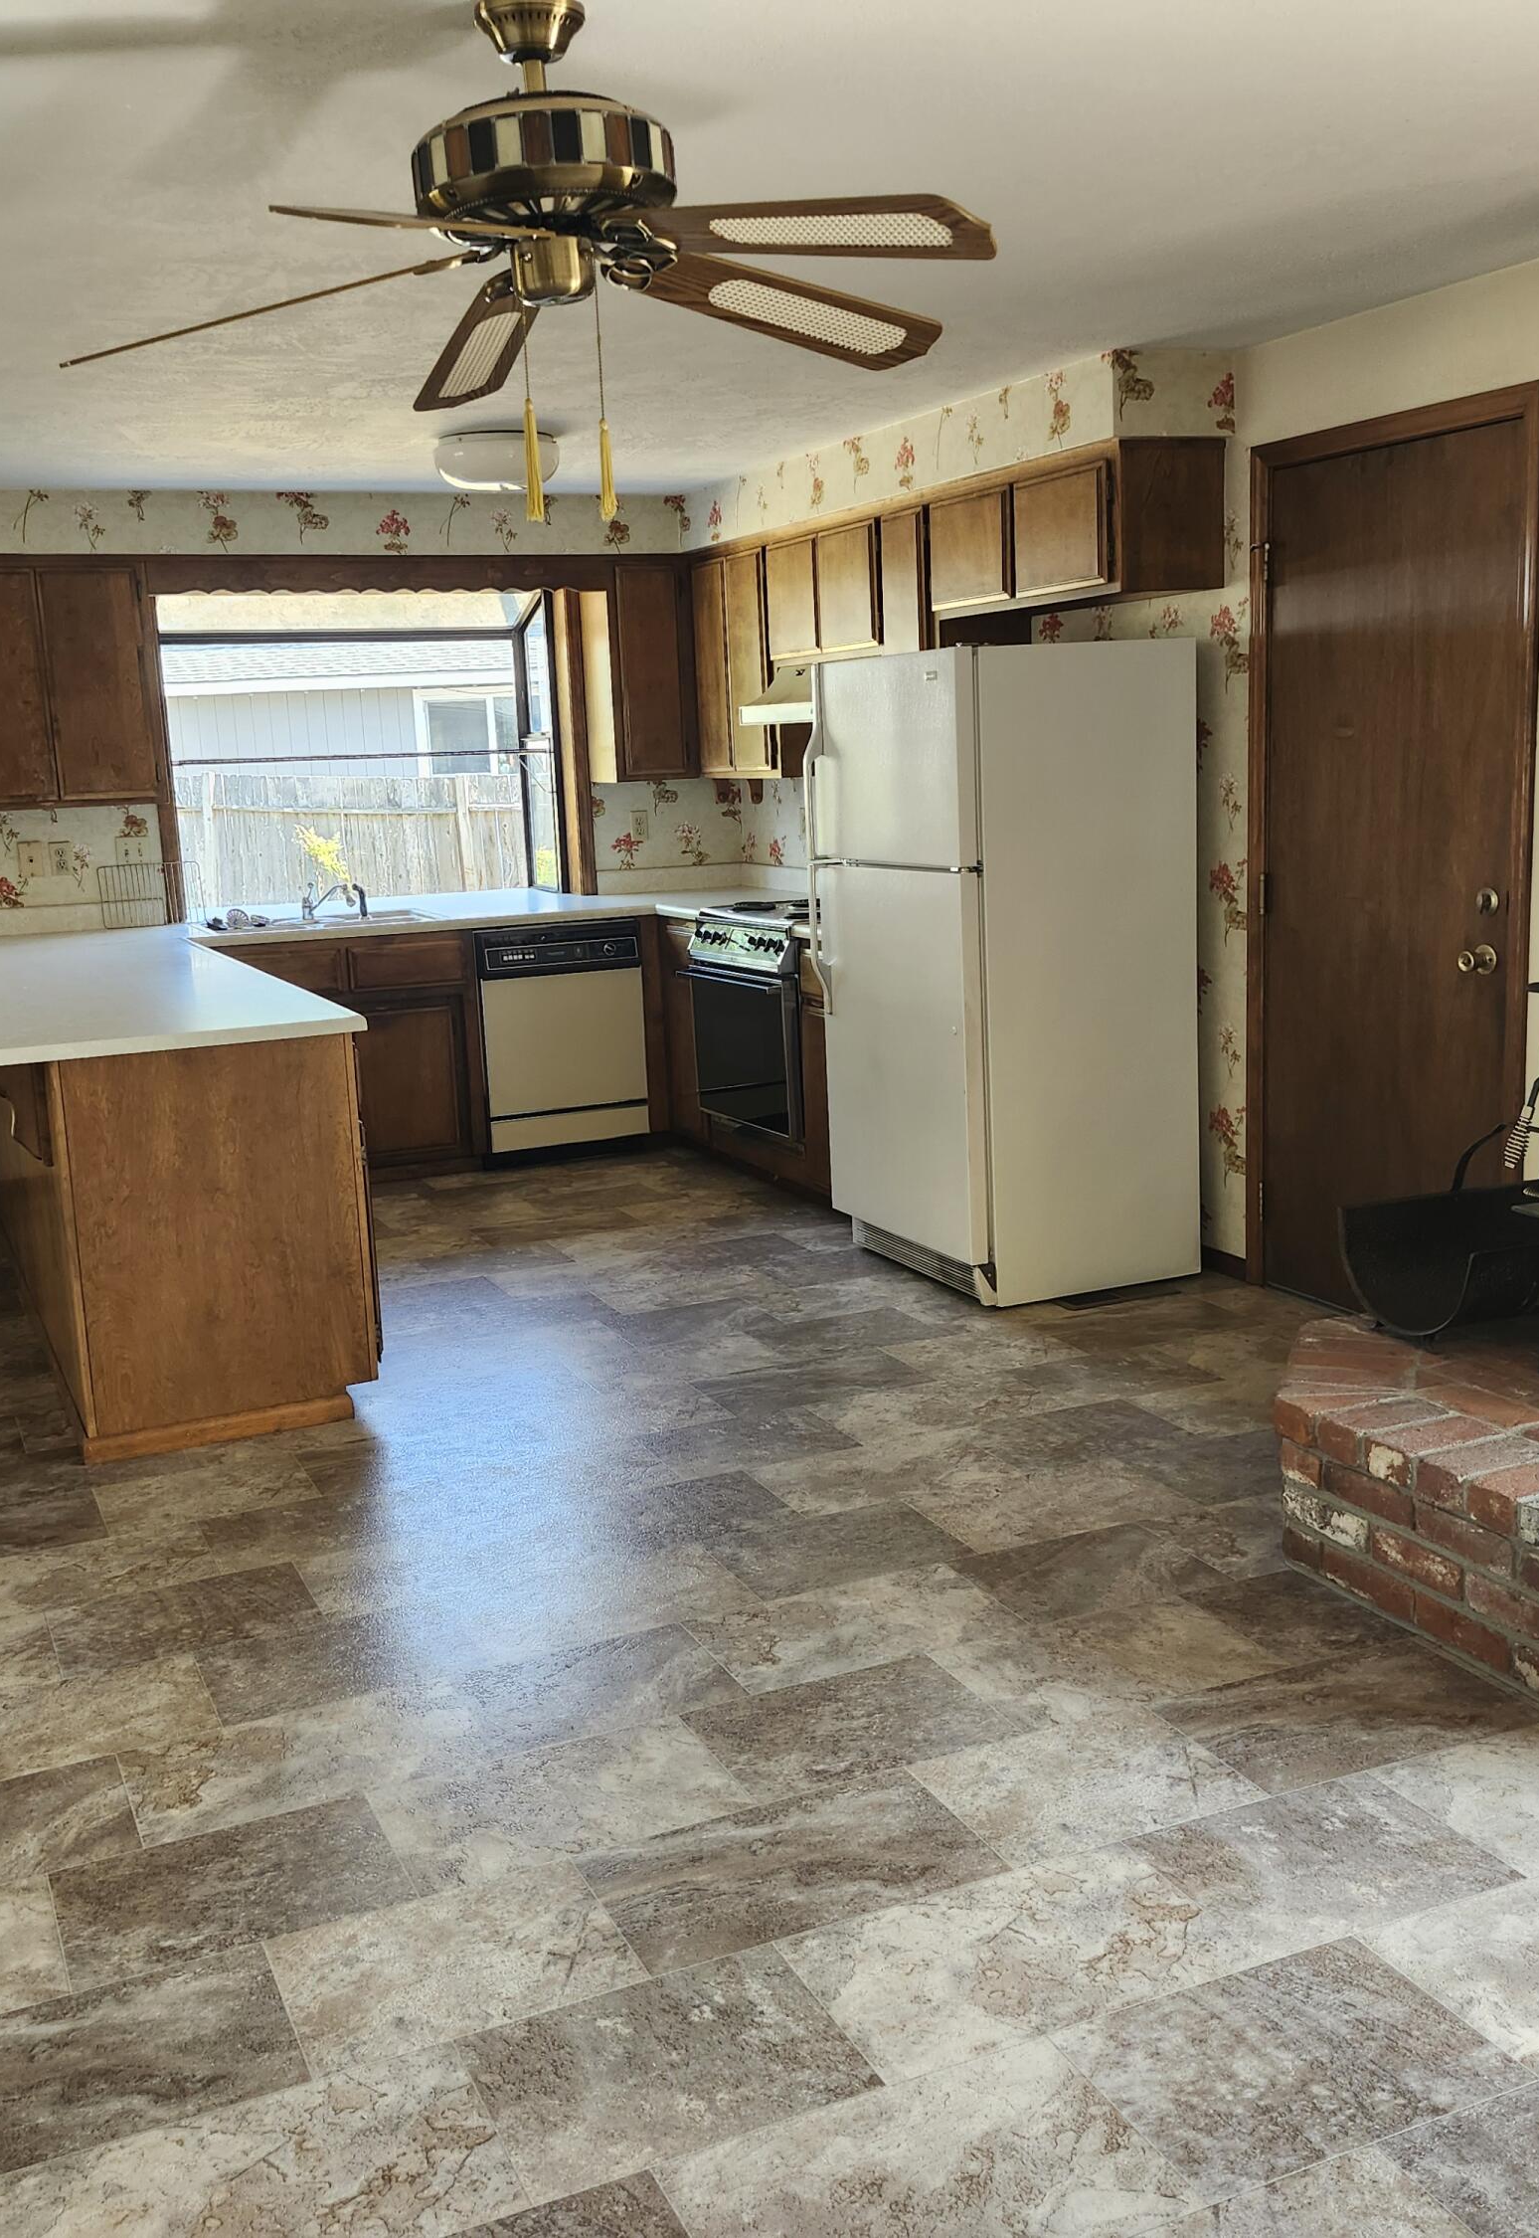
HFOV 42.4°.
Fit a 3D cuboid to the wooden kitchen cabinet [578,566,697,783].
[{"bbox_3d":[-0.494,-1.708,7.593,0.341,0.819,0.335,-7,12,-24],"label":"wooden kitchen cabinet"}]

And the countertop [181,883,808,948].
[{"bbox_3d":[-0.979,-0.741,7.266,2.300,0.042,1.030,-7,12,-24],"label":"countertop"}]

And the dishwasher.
[{"bbox_3d":[-0.852,-0.348,7.474,0.617,0.820,0.620,-7,12,-24],"label":"dishwasher"}]

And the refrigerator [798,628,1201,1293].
[{"bbox_3d":[0.637,-0.420,5.455,0.745,1.681,0.782,-7,12,-24],"label":"refrigerator"}]

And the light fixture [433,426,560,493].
[{"bbox_3d":[-0.803,-1.944,5.892,0.360,0.129,0.360,-7,12,-24],"label":"light fixture"}]

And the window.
[{"bbox_3d":[-1.544,-1.385,7.520,1.460,1.165,0.350,-7,12,-24],"label":"window"}]

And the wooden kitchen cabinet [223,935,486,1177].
[{"bbox_3d":[-1.564,-0.236,7.162,0.920,0.870,0.620,-7,12,-24],"label":"wooden kitchen cabinet"}]

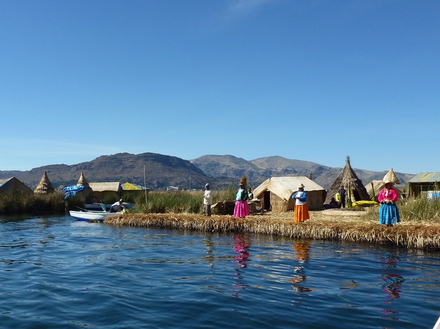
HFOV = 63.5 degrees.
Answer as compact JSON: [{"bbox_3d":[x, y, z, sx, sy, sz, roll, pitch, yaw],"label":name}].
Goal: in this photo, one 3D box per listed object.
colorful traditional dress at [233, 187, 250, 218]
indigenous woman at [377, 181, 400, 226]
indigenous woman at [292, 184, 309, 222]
[{"bbox_3d":[0.921,1.652,15.222,0.660,1.300,0.480,-2,-5,28],"label":"colorful traditional dress"},{"bbox_3d":[5.752,1.345,12.136,0.760,1.580,0.530,-2,-5,29],"label":"indigenous woman"},{"bbox_3d":[3.244,1.544,14.327,0.700,1.570,0.500,-1,-4,13],"label":"indigenous woman"}]

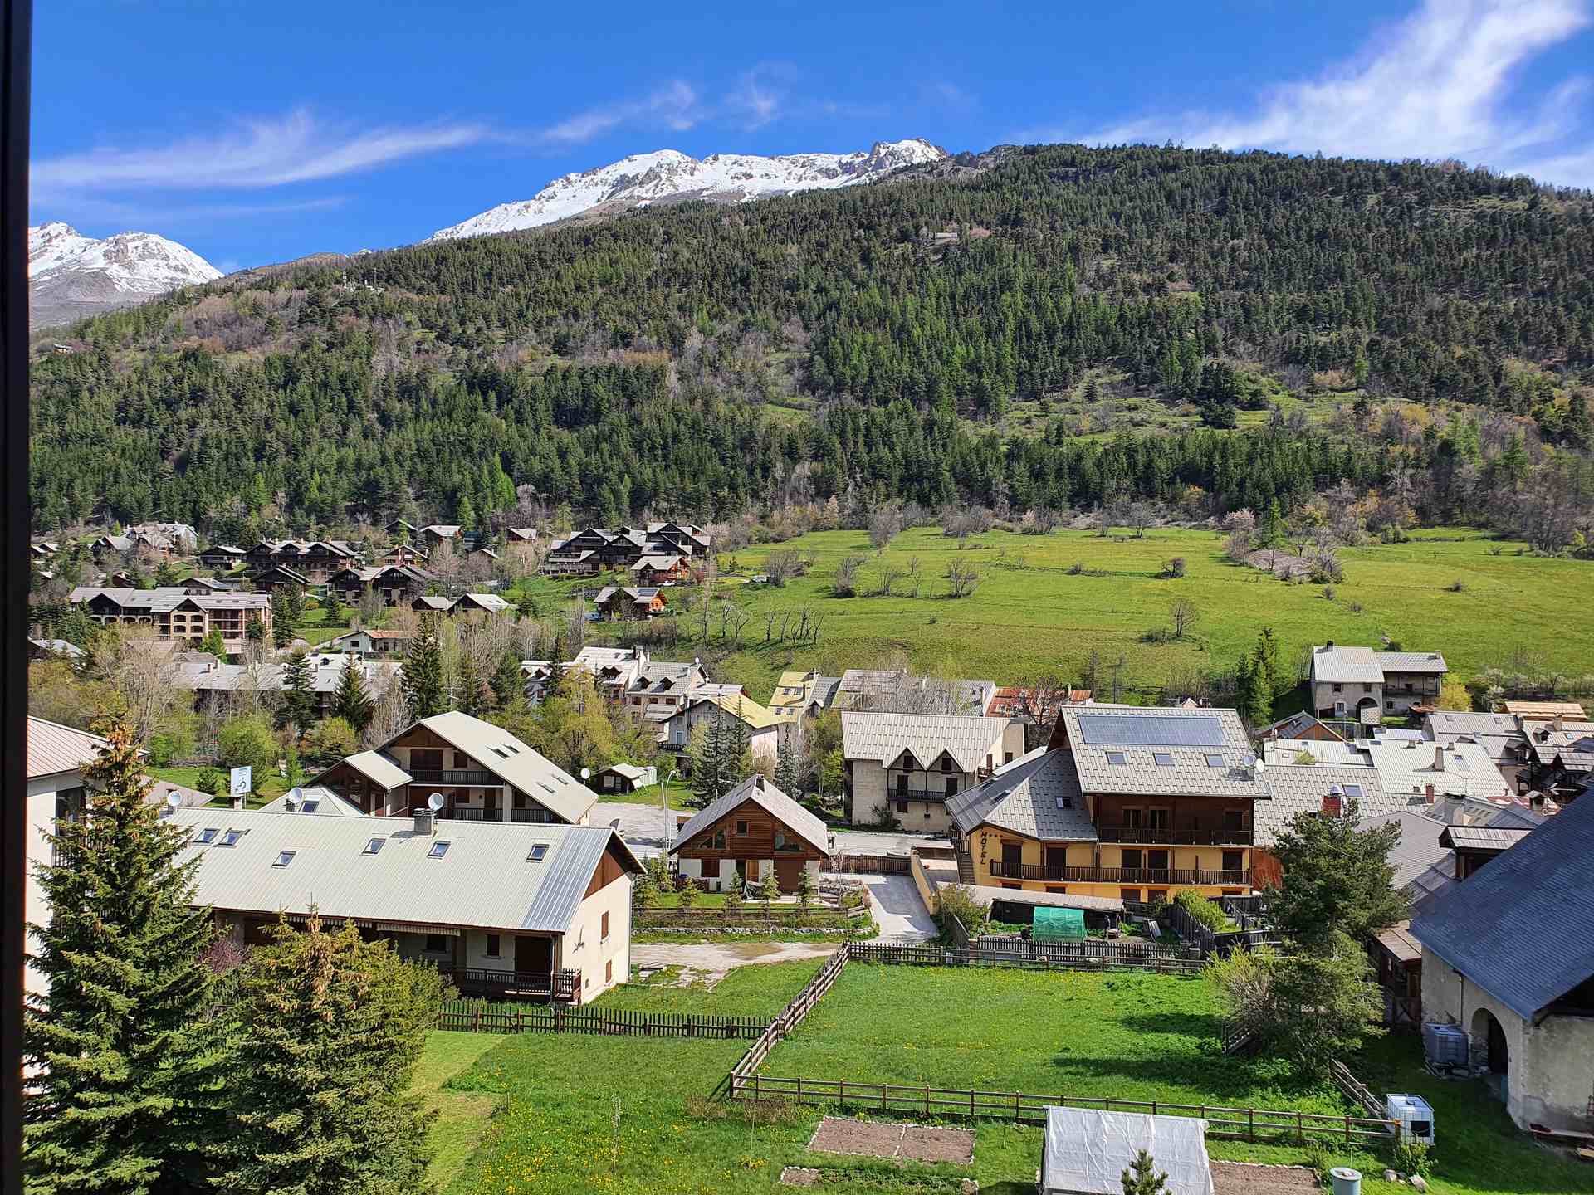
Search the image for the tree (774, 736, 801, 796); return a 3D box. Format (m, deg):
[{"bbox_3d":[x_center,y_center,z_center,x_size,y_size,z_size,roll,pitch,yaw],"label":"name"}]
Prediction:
[{"bbox_3d":[-1.077,19.665,138.000,3.200,7.610,3.200,1,-1,0],"label":"tree"}]

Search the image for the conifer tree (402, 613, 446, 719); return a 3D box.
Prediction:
[{"bbox_3d":[-44.360,9.828,142.048,5.600,15.966,5.600,1,0,-17],"label":"conifer tree"}]

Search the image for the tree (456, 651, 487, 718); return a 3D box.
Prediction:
[{"bbox_3d":[-60.499,16.972,222.000,5.200,14.320,5.200,1,-1,0],"label":"tree"}]

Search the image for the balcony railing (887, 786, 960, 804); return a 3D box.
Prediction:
[{"bbox_3d":[11.232,17.159,103.209,6.800,1.050,1.150,1,0,14],"label":"balcony railing"}]

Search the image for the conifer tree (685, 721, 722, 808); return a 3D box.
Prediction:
[{"bbox_3d":[-10.331,19.238,137.000,4.600,10.120,4.600,1,-1,0],"label":"conifer tree"}]

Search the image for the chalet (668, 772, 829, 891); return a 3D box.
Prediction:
[{"bbox_3d":[-3.160,17.423,89.574,11.000,6.900,13.000,1,-1,1],"label":"chalet"}]

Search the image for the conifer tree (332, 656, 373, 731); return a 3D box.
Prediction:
[{"bbox_3d":[-57.638,12.902,155.031,5.300,10.488,5.300,1,0,-20],"label":"conifer tree"}]

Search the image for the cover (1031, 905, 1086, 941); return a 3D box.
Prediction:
[{"bbox_3d":[16.165,20.032,73.684,3.000,1.950,1.350,1,-1,11],"label":"cover"}]

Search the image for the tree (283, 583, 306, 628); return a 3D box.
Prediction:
[{"bbox_3d":[-125.160,2.171,298.034,5.600,11.472,5.600,1,0,-23],"label":"tree"}]

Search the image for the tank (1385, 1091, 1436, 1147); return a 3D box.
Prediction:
[{"bbox_3d":[19.311,16.475,37.700,1.000,1.150,1.200,1,-1,6],"label":"tank"}]

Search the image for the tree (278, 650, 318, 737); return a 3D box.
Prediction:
[{"bbox_3d":[-88.315,17.200,212.000,6.300,15.660,6.300,1,-1,0],"label":"tree"}]

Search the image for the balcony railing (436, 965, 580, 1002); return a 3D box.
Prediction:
[{"bbox_3d":[-13.018,17.214,54.186,6.500,1.130,1.200,1,0,10],"label":"balcony railing"}]

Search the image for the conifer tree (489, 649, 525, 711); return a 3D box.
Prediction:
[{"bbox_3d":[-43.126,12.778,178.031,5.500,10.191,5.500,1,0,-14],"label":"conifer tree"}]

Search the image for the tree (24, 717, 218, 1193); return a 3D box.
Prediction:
[{"bbox_3d":[-15.609,8.600,27.535,5.100,11.795,5.100,1,0,-29],"label":"tree"}]

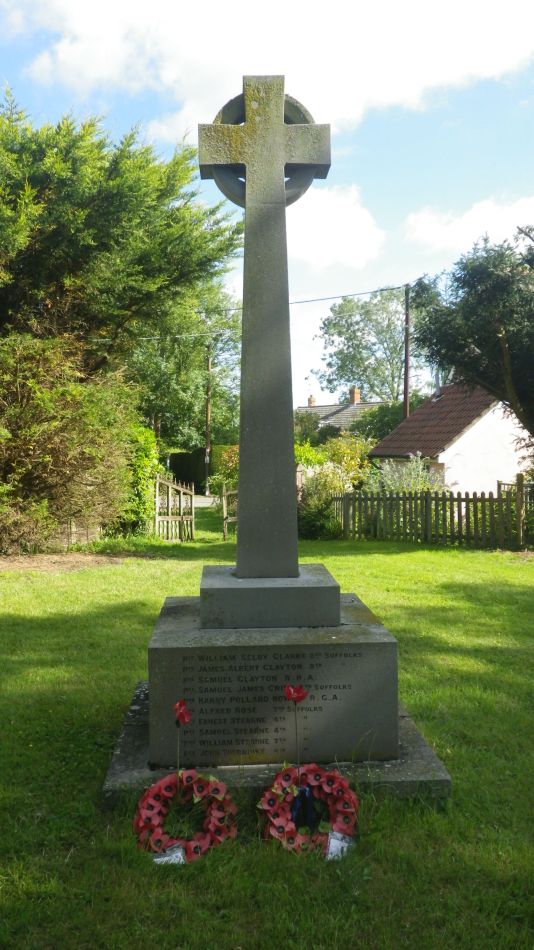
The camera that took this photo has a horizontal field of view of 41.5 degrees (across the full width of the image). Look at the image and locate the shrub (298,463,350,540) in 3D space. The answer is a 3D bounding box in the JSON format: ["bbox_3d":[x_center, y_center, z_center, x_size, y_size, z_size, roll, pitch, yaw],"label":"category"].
[{"bbox_3d":[0.994,0.399,13.100,1.150,1.450,1.100,0,2,0],"label":"shrub"}]

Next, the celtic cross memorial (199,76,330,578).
[{"bbox_3d":[-0.008,-0.768,3.824,0.690,2.641,0.221,-1,2,-3],"label":"celtic cross memorial"}]

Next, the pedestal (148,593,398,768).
[{"bbox_3d":[0.005,1.057,3.889,1.180,0.578,1.121,-1,2,-3],"label":"pedestal"}]

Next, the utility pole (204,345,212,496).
[{"bbox_3d":[-2.115,-2.092,25.500,0.190,5.600,0.190,0,2,0],"label":"utility pole"}]

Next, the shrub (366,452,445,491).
[{"bbox_3d":[2.671,0.319,13.600,1.550,1.550,1.300,0,2,0],"label":"shrub"}]

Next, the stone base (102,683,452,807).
[{"bbox_3d":[0.007,1.400,3.901,1.555,0.108,1.523,-1,2,-3],"label":"stone base"}]

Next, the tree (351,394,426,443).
[{"bbox_3d":[5.559,-1.723,32.000,3.900,4.300,3.800,0,2,0],"label":"tree"}]

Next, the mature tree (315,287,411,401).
[{"bbox_3d":[9.146,-8.586,60.000,10.500,16.000,10.500,0,2,0],"label":"mature tree"}]

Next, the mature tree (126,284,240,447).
[{"bbox_3d":[-3.434,-3.522,28.000,5.800,8.300,5.800,0,2,0],"label":"mature tree"}]

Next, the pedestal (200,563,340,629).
[{"bbox_3d":[0.002,0.653,3.874,0.705,0.202,0.642,-1,2,-3],"label":"pedestal"}]

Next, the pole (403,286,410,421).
[{"bbox_3d":[5.044,-3.192,25.500,0.190,7.700,0.190,0,2,0],"label":"pole"}]

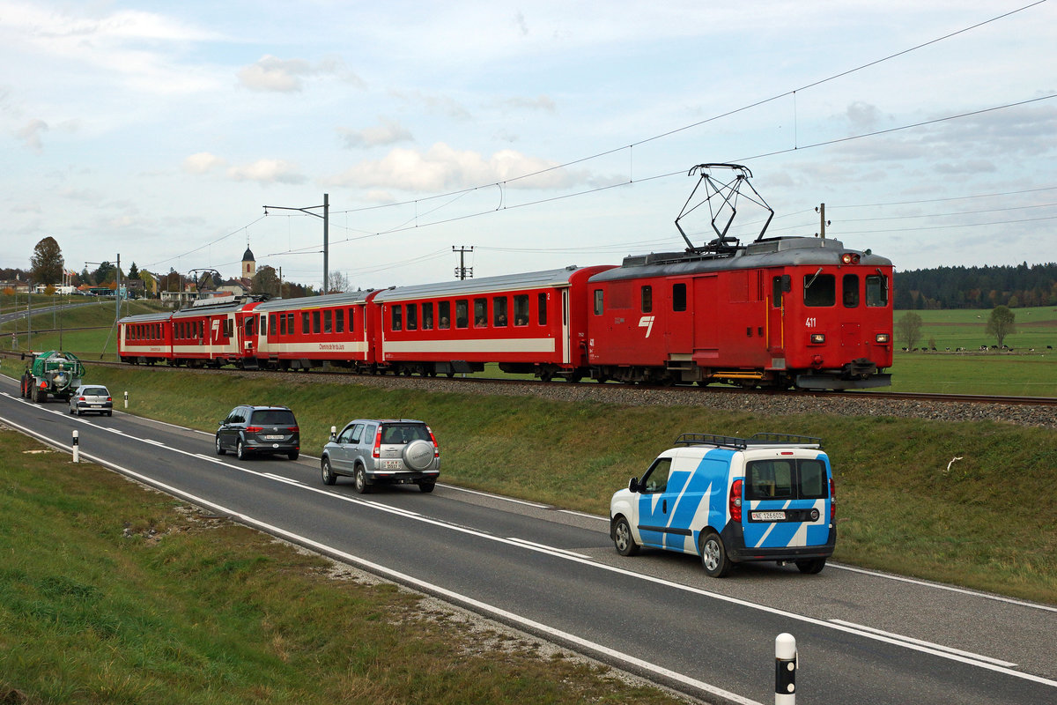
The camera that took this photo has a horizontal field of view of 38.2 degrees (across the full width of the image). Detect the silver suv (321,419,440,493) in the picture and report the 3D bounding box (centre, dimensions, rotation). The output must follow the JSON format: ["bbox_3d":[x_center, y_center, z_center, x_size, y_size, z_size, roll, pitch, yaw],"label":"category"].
[{"bbox_3d":[-3.587,2.418,36.741,1.780,1.710,4.600,0,0,-25],"label":"silver suv"}]

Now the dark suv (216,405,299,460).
[{"bbox_3d":[-8.573,2.452,48.125,1.830,1.660,4.530,0,0,-24],"label":"dark suv"}]

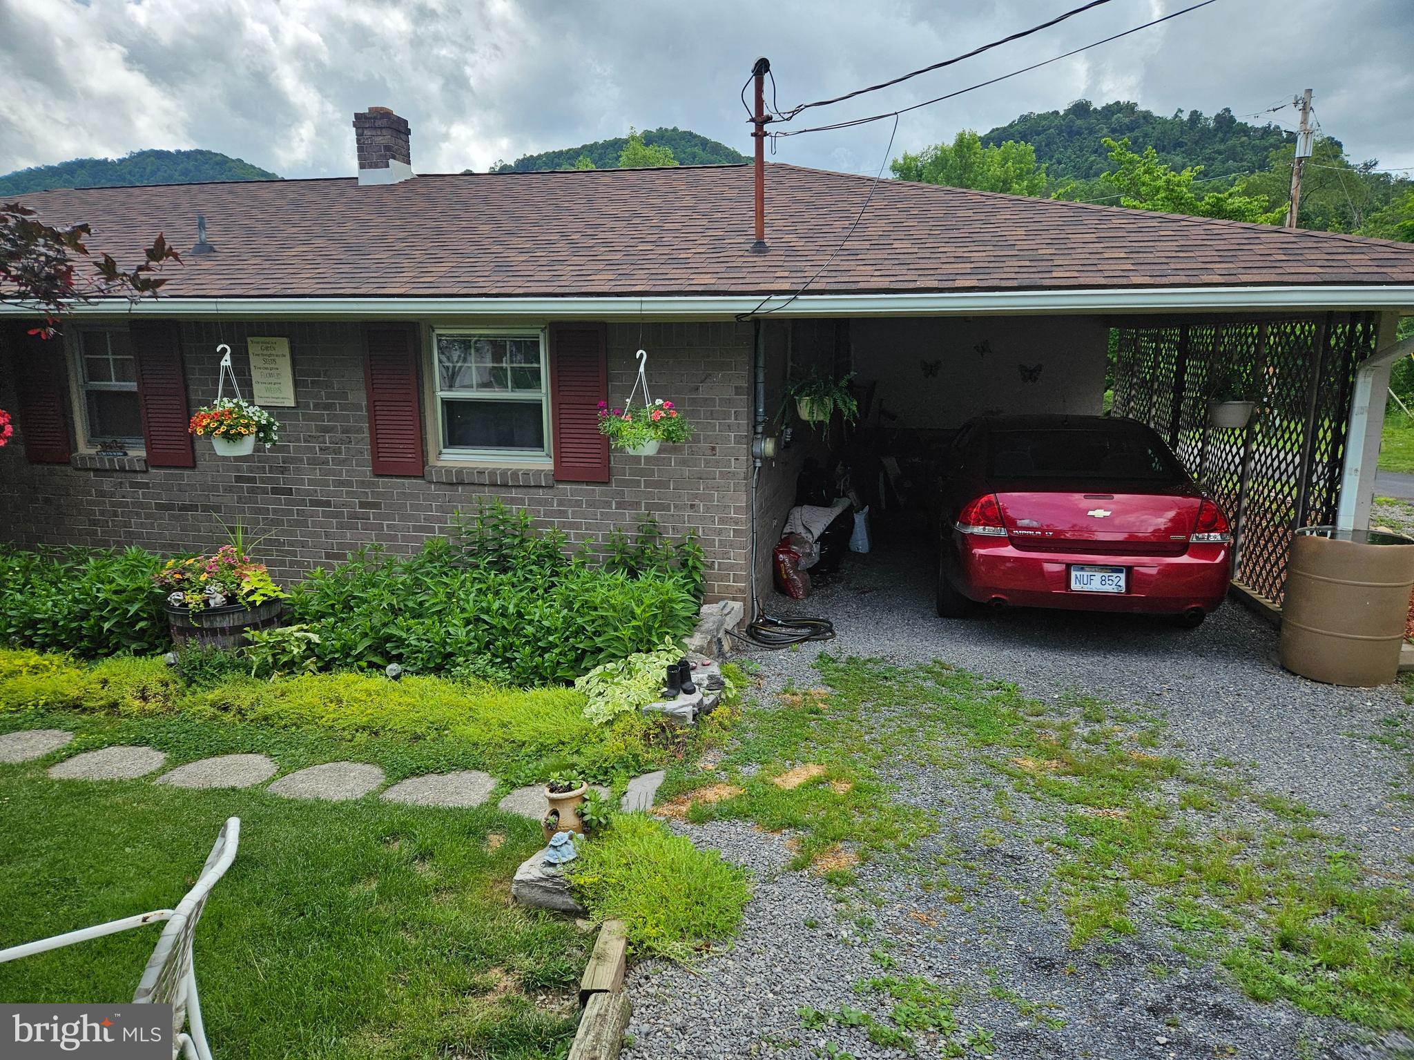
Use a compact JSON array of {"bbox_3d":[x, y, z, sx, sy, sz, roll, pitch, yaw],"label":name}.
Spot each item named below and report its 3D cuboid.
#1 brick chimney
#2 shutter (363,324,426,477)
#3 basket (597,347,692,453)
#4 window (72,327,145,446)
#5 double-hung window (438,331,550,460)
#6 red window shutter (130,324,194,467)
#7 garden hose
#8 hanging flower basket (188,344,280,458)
[{"bbox_3d":[-3.484,-4.121,10.138,0.440,0.806,0.440,3,12,12],"label":"brick chimney"},{"bbox_3d":[-2.252,-0.932,6.784,0.410,1.090,0.040,3,12,12],"label":"shutter"},{"bbox_3d":[-0.381,-0.788,5.778,0.550,0.661,0.496,3,12,12],"label":"basket"},{"bbox_3d":[-4.665,-1.099,7.364,0.560,0.930,0.100,3,12,12],"label":"window"},{"bbox_3d":[-1.529,-0.947,6.678,0.880,0.930,0.100,3,12,12],"label":"double-hung window"},{"bbox_3d":[-4.159,-1.037,7.199,0.410,1.090,0.040,3,12,12],"label":"red window shutter"},{"bbox_3d":[0.498,0.679,6.484,0.720,0.100,0.520,3,12,12],"label":"garden hose"},{"bbox_3d":[-3.217,-0.880,6.409,0.563,0.764,0.525,3,12,12],"label":"hanging flower basket"}]

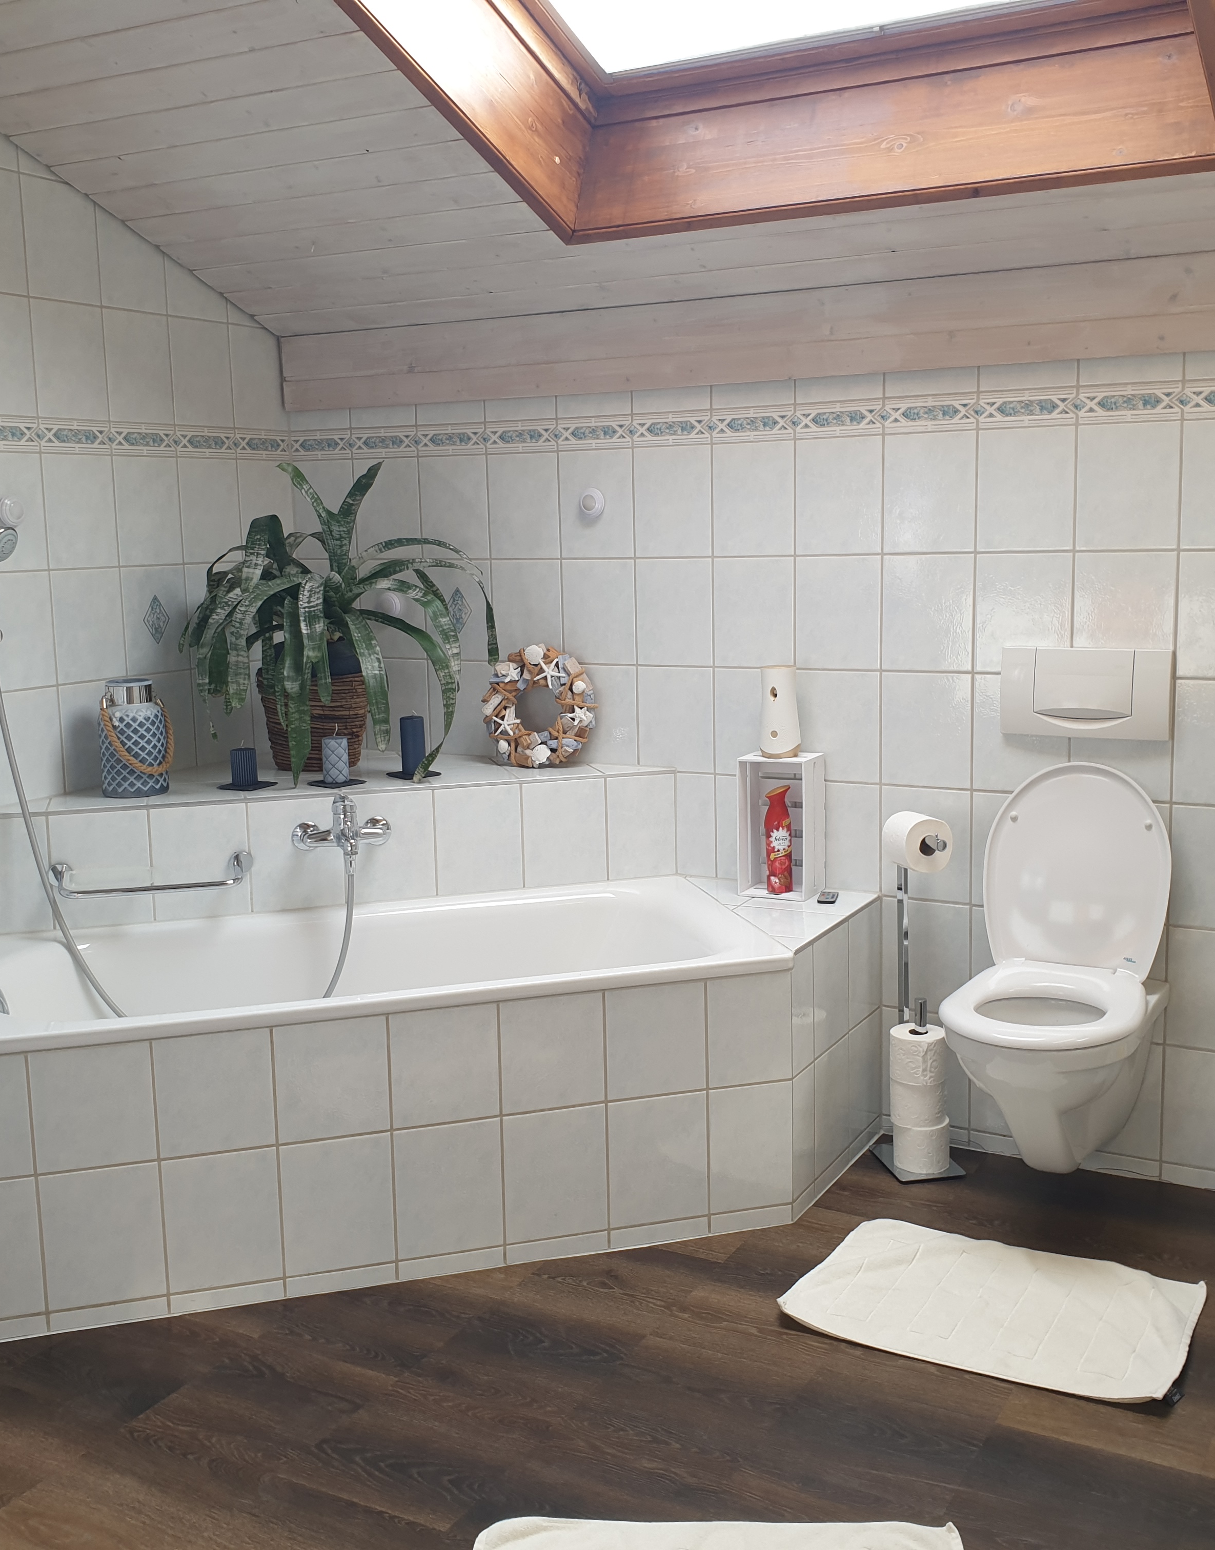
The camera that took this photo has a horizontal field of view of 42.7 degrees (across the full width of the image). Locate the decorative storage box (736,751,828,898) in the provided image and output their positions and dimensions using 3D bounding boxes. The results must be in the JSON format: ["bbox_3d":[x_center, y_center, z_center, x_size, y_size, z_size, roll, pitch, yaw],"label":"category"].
[{"bbox_3d":[0.388,0.110,3.425,0.151,0.305,0.140,4,10,29],"label":"decorative storage box"}]

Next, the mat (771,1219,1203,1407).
[{"bbox_3d":[0.672,0.910,2.703,0.640,0.018,0.435,4,10,29],"label":"mat"}]

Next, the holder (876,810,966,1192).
[{"bbox_3d":[0.651,0.455,3.249,0.160,0.750,0.195,-3,9,-13],"label":"holder"}]

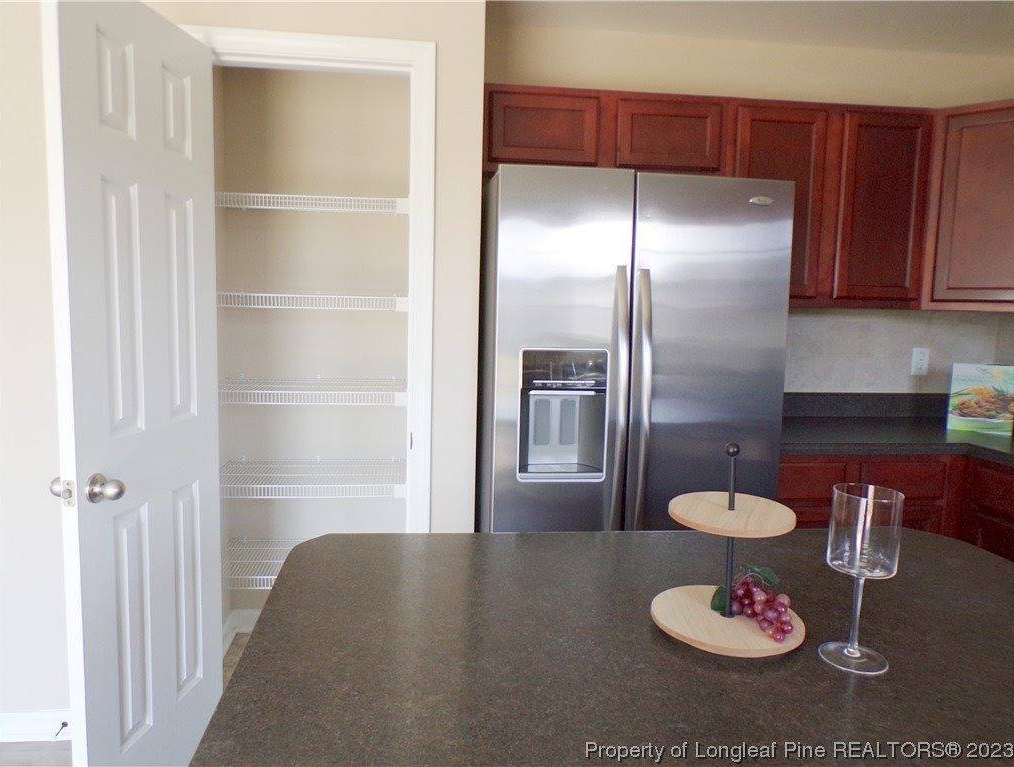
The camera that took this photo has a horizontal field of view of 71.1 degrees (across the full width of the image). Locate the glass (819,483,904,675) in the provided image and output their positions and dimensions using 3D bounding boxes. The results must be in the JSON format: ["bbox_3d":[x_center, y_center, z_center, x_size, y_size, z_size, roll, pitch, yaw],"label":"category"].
[{"bbox_3d":[0.423,0.231,0.849,0.077,0.207,0.077,1,5,-6],"label":"glass"}]

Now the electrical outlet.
[{"bbox_3d":[1.790,-0.093,3.066,0.073,0.117,0.007,1,5,-6],"label":"electrical outlet"}]

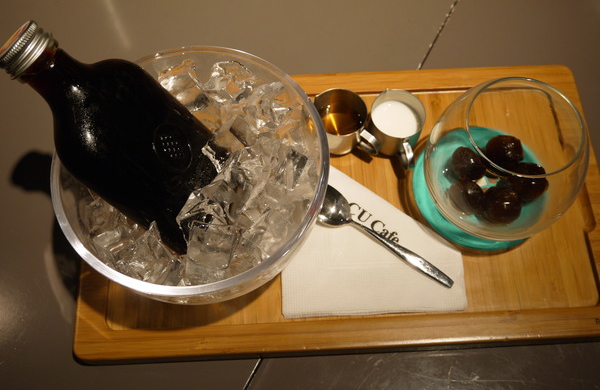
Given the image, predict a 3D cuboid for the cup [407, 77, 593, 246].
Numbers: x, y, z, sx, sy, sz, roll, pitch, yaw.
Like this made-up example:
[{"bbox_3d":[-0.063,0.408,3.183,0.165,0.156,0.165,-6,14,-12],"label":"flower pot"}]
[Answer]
[{"bbox_3d":[0.138,-0.022,0.449,0.105,0.094,0.105,1,66,-1],"label":"cup"}]

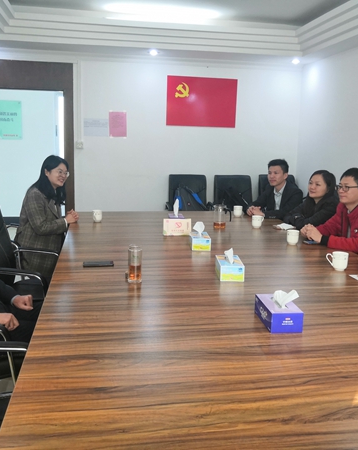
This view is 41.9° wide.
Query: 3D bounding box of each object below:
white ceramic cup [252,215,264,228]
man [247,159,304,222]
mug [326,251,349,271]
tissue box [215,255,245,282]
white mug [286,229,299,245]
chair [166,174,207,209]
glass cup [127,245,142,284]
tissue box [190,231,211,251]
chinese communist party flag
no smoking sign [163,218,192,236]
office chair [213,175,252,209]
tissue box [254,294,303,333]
[{"bbox_3d":[0.617,-0.025,3.642,0.096,0.094,0.076,0,11,-9],"label":"white ceramic cup"},{"bbox_3d":[0.971,0.013,4.442,0.740,1.240,0.560,-7,14,-39],"label":"man"},{"bbox_3d":[0.865,0.200,2.560,0.119,0.094,0.086,5,11,19],"label":"mug"},{"bbox_3d":[0.262,0.222,2.401,0.115,0.077,0.212,1,10,-2],"label":"tissue box"},{"bbox_3d":[0.774,0.087,3.176,0.086,0.092,0.100,4,11,14],"label":"white mug"},{"bbox_3d":[0.138,-0.070,5.456,0.550,0.980,0.600,0,11,-9],"label":"chair"},{"bbox_3d":[-0.205,0.188,2.209,0.066,0.165,0.066,2,11,0],"label":"glass cup"},{"bbox_3d":[0.136,0.107,3.017,0.115,0.077,0.210,1,10,-4],"label":"tissue box"},{"bbox_3d":[0.290,-1.522,5.822,0.884,0.594,0.020,0,10,-10],"label":"chinese communist party flag"},{"bbox_3d":[-0.017,0.011,3.406,0.197,0.119,0.100,0,10,-10],"label":"no smoking sign"},{"bbox_3d":[0.707,-0.072,5.699,0.580,1.000,0.620,0,10,-10],"label":"office chair"},{"bbox_3d":[0.375,0.333,1.770,0.116,0.076,0.197,0,11,-8],"label":"tissue box"}]

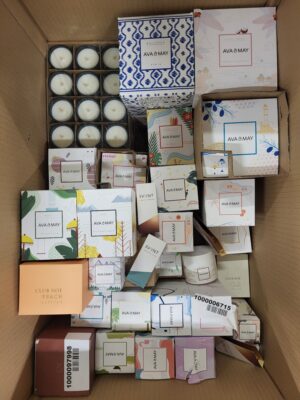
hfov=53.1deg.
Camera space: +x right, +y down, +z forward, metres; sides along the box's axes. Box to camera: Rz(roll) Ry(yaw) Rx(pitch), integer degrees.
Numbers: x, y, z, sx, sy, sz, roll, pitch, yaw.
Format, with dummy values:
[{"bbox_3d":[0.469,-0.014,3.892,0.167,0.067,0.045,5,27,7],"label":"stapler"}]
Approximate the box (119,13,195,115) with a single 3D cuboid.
[{"bbox_3d":[0.013,-0.231,0.539,0.119,0.130,0.119,-3,90,3],"label":"box"}]

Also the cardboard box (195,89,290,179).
[{"bbox_3d":[0.143,-0.099,0.517,0.129,0.140,0.129,-2,90,1],"label":"cardboard box"}]

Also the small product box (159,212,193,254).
[{"bbox_3d":[0.041,0.052,0.528,0.064,0.072,0.065,0,90,1],"label":"small product box"}]

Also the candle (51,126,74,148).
[{"bbox_3d":[-0.163,-0.117,0.584,0.044,0.043,0.044,0,90,1],"label":"candle"}]

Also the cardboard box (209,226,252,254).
[{"bbox_3d":[0.159,0.066,0.633,0.084,0.076,0.079,-4,90,1],"label":"cardboard box"}]

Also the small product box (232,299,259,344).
[{"bbox_3d":[0.175,0.232,0.580,0.042,0.100,0.042,0,90,1],"label":"small product box"}]

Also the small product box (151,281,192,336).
[{"bbox_3d":[0.036,0.188,0.523,0.065,0.074,0.066,0,90,1],"label":"small product box"}]

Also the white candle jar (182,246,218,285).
[{"bbox_3d":[0.091,0.120,0.558,0.061,0.061,0.056,-6,97,-2],"label":"white candle jar"}]

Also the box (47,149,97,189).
[{"bbox_3d":[-0.131,-0.048,0.560,0.081,0.092,0.081,-1,90,1],"label":"box"}]

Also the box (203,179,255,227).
[{"bbox_3d":[0.136,0.006,0.544,0.083,0.078,0.078,-1,90,1],"label":"box"}]

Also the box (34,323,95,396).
[{"bbox_3d":[-0.132,0.254,0.499,0.083,0.088,0.088,0,90,1],"label":"box"}]

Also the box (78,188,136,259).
[{"bbox_3d":[-0.066,0.035,0.488,0.082,0.083,0.101,-1,90,1],"label":"box"}]

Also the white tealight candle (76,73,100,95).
[{"bbox_3d":[-0.117,-0.220,0.592,0.046,0.042,0.046,0,90,1],"label":"white tealight candle"}]

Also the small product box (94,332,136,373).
[{"bbox_3d":[-0.058,0.259,0.536,0.065,0.066,0.066,0,90,1],"label":"small product box"}]

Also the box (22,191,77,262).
[{"bbox_3d":[-0.142,0.036,0.466,0.079,0.079,0.097,-1,90,1],"label":"box"}]

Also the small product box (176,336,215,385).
[{"bbox_3d":[0.075,0.261,0.526,0.065,0.073,0.065,0,90,1],"label":"small product box"}]

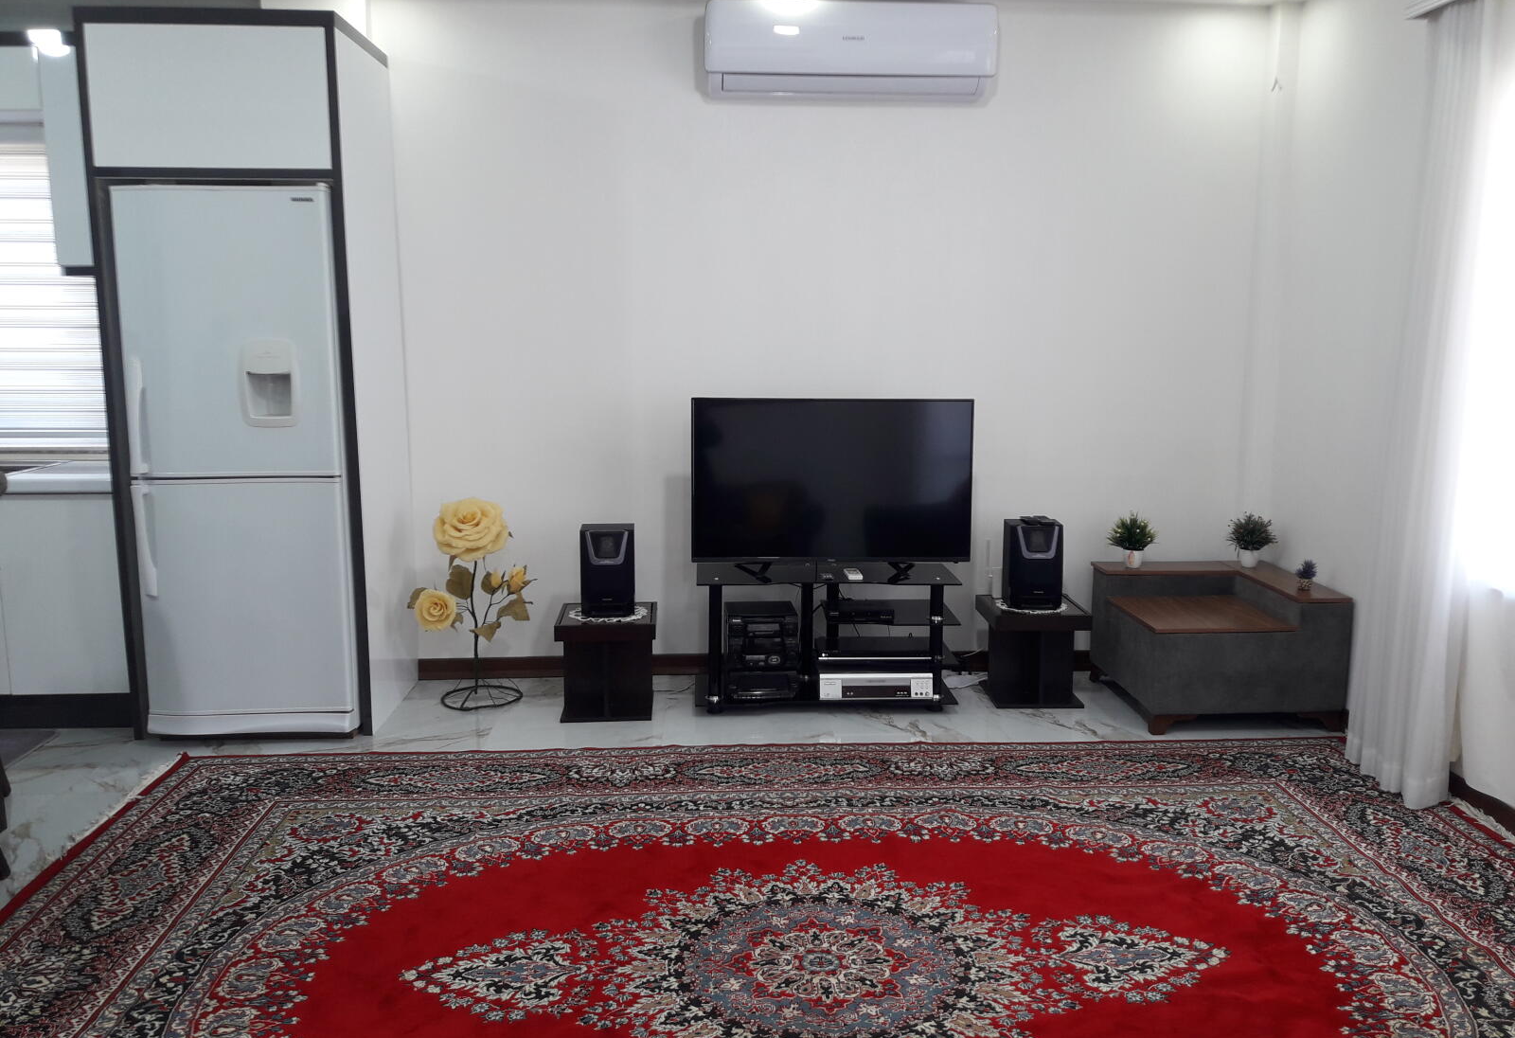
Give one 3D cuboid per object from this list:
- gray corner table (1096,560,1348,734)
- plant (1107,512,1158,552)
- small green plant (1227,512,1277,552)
[{"bbox_3d":[1.713,0.462,4.616,0.705,0.485,0.690,0,9,-3],"label":"gray corner table"},{"bbox_3d":[1.500,0.053,4.901,0.200,0.158,0.190,-1,9,-3],"label":"plant"},{"bbox_3d":[1.980,0.052,4.906,0.200,0.157,0.185,-1,9,-3],"label":"small green plant"}]

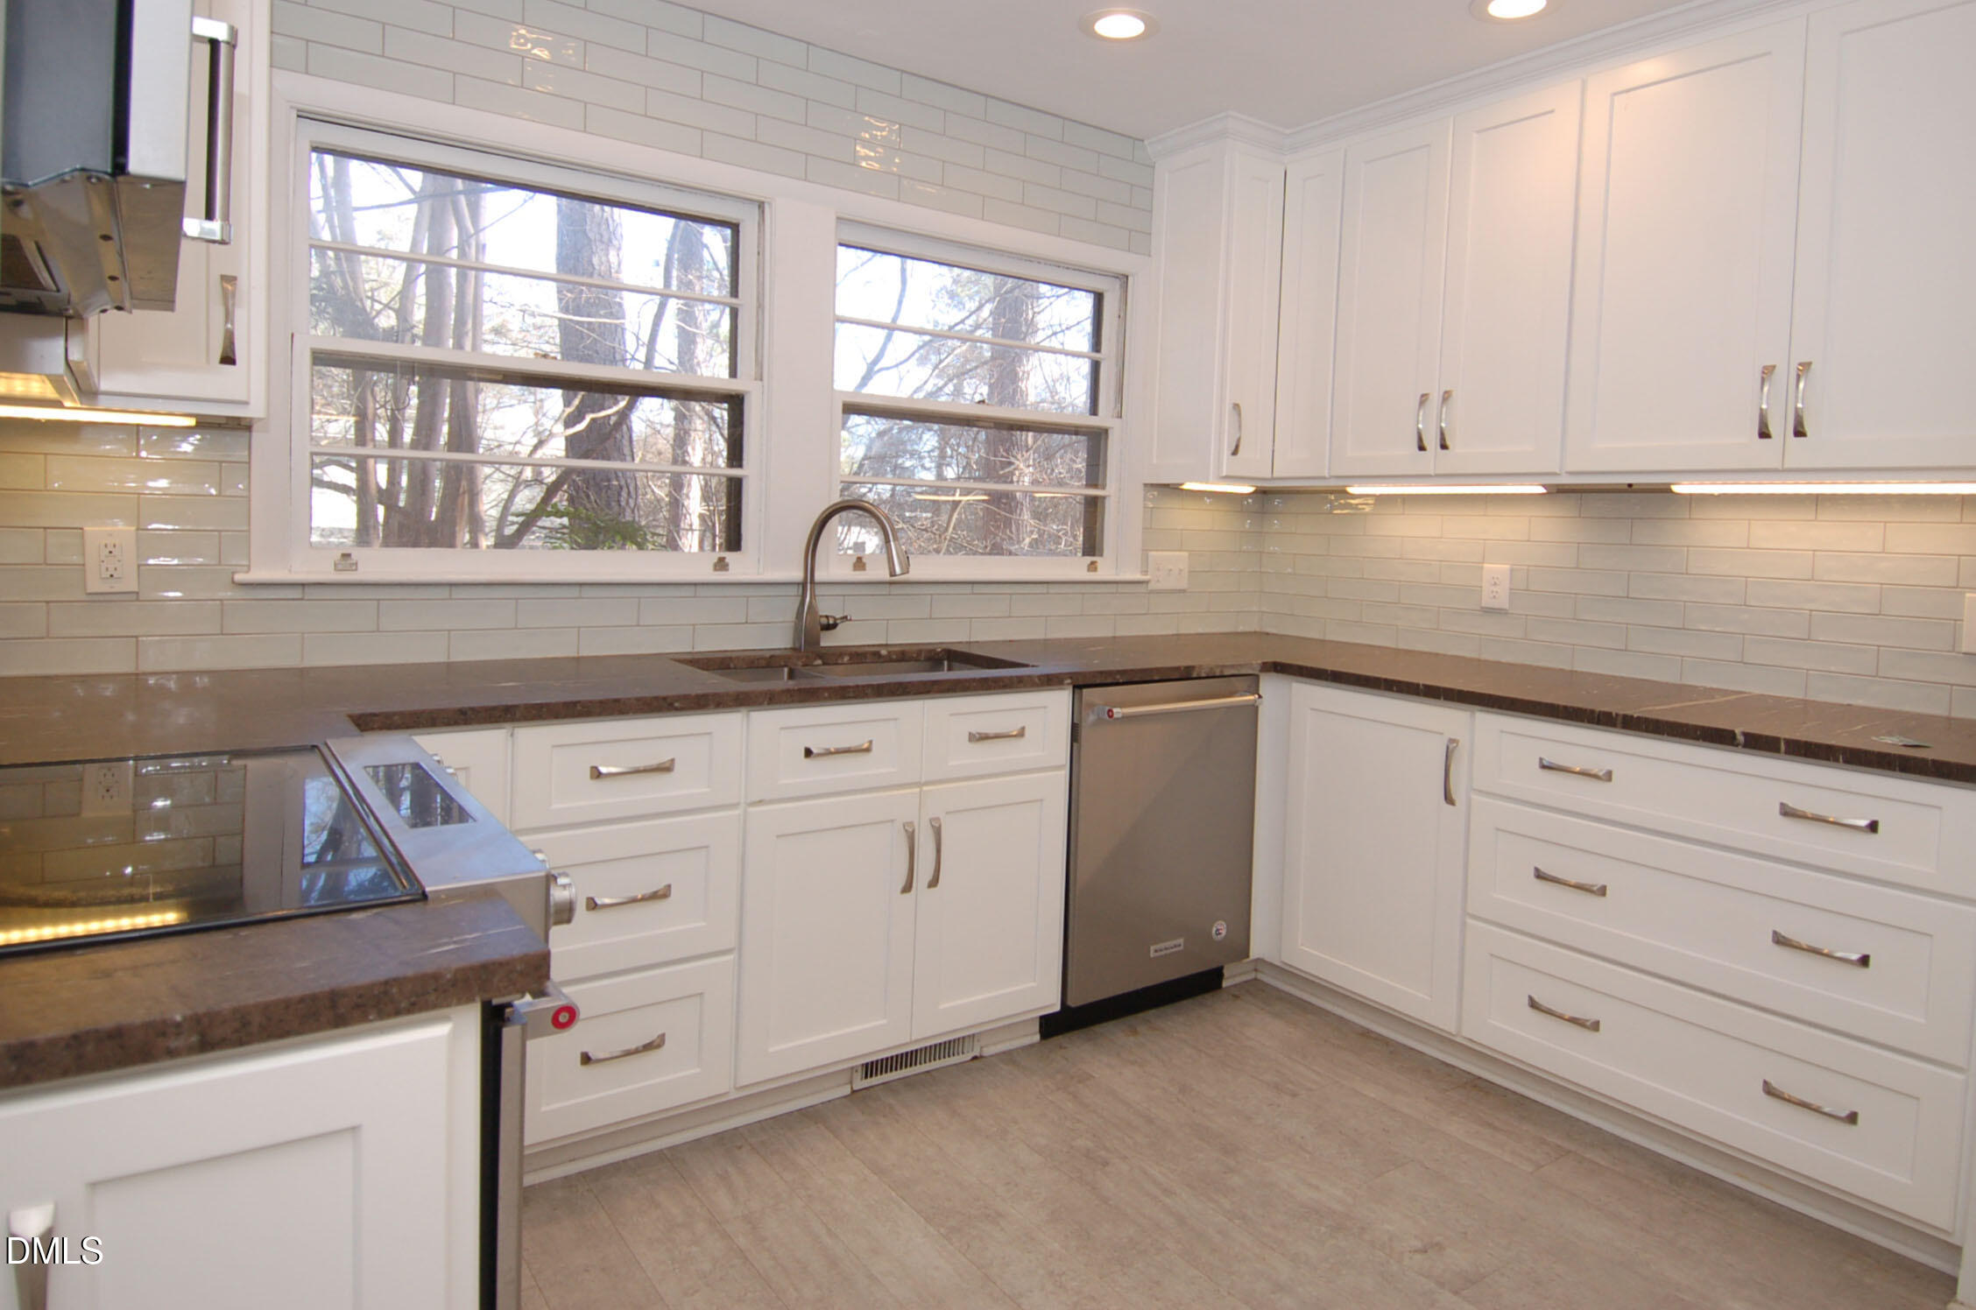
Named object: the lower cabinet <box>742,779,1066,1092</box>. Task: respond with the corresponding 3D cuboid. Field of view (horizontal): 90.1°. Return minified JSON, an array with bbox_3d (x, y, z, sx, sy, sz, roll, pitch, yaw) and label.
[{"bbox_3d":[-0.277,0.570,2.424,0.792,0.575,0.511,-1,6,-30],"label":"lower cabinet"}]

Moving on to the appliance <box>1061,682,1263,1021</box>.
[{"bbox_3d":[0.351,0.487,2.776,0.593,0.875,0.557,-1,6,-30],"label":"appliance"}]

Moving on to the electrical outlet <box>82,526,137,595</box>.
[{"bbox_3d":[-1.700,-0.182,1.914,0.079,0.128,0.011,-1,6,-30],"label":"electrical outlet"}]

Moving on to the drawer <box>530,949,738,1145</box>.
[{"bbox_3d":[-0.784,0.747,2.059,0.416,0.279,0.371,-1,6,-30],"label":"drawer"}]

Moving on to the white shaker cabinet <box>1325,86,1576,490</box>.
[{"bbox_3d":[1.363,-0.982,2.795,0.335,0.966,0.629,-3,7,-41],"label":"white shaker cabinet"}]

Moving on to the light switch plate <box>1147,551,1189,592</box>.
[{"bbox_3d":[0.596,-0.274,3.243,0.172,0.122,0.012,-2,7,-33],"label":"light switch plate"}]

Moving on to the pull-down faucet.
[{"bbox_3d":[-0.350,-0.204,2.572,0.279,0.403,0.095,3,5,13],"label":"pull-down faucet"}]

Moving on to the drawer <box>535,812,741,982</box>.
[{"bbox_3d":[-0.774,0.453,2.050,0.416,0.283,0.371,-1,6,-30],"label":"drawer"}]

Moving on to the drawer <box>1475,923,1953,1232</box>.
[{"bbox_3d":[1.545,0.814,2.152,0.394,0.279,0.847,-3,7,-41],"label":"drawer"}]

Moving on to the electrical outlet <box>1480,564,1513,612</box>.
[{"bbox_3d":[1.484,-0.197,2.884,0.012,0.127,0.079,-3,7,-41],"label":"electrical outlet"}]

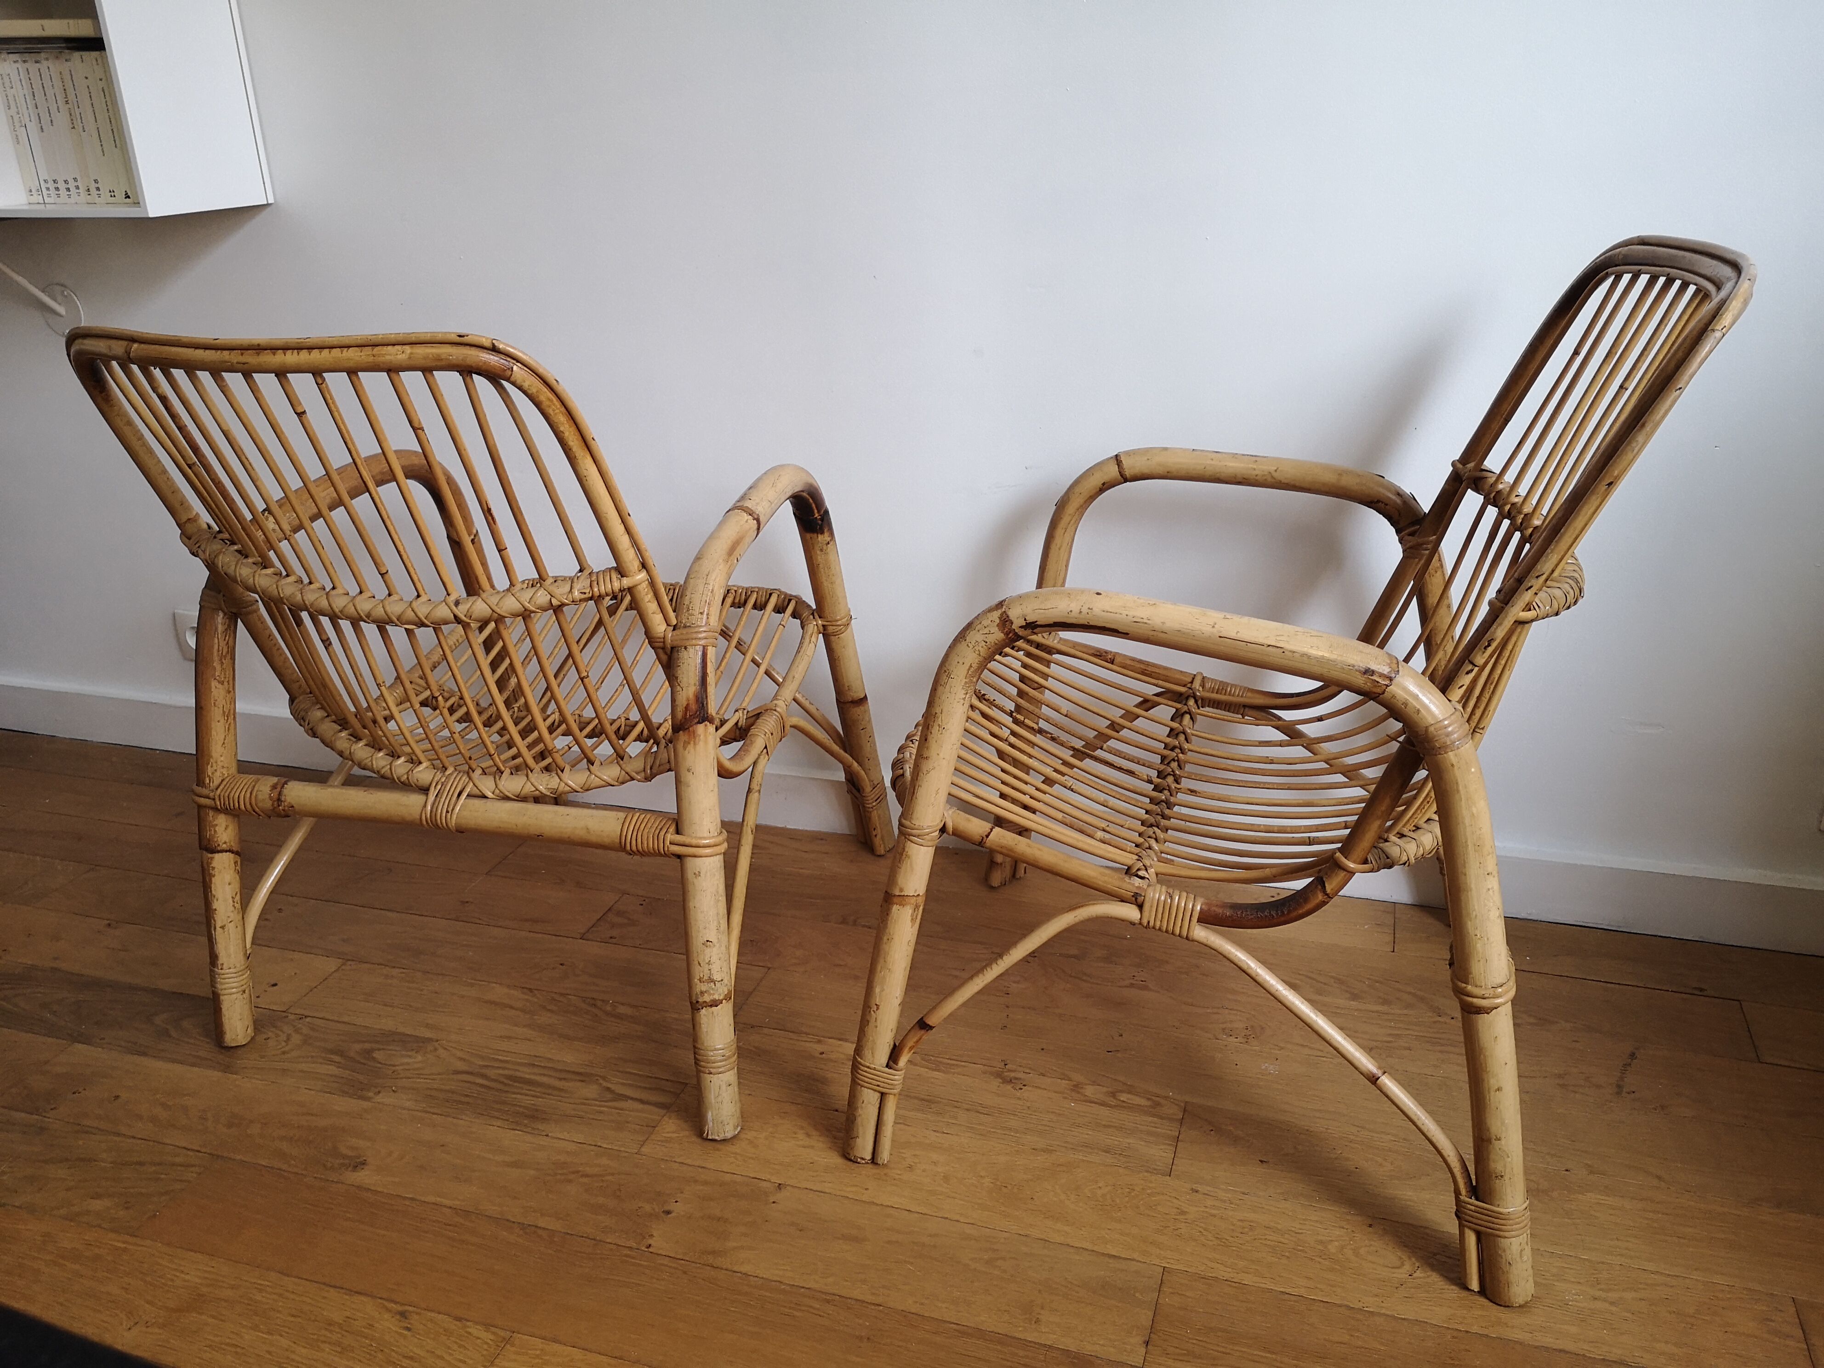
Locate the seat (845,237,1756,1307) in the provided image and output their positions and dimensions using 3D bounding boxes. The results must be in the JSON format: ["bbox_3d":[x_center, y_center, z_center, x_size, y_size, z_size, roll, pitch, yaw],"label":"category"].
[{"bbox_3d":[0.330,0.004,1.396,0.698,0.834,0.645,4,22,17],"label":"seat"}]

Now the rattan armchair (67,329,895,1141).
[{"bbox_3d":[-0.426,-0.042,1.619,0.645,0.816,0.698,4,22,16],"label":"rattan armchair"}]

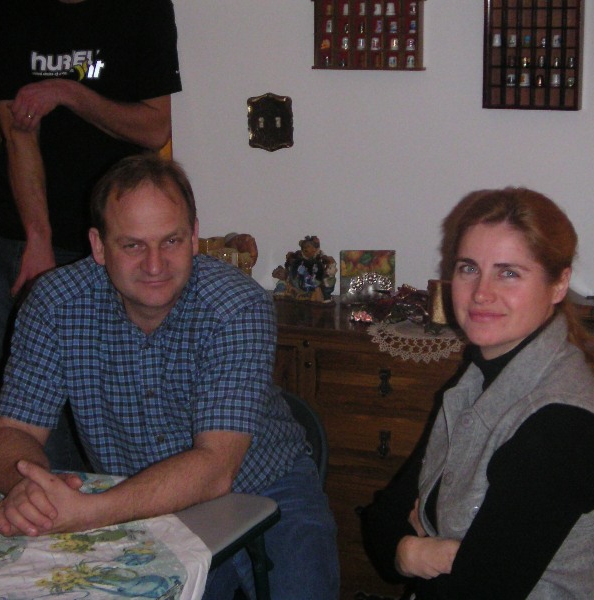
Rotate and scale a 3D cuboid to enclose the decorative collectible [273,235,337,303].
[{"bbox_3d":[0.022,-0.078,3.730,0.138,0.157,0.100,4,11,21],"label":"decorative collectible"}]

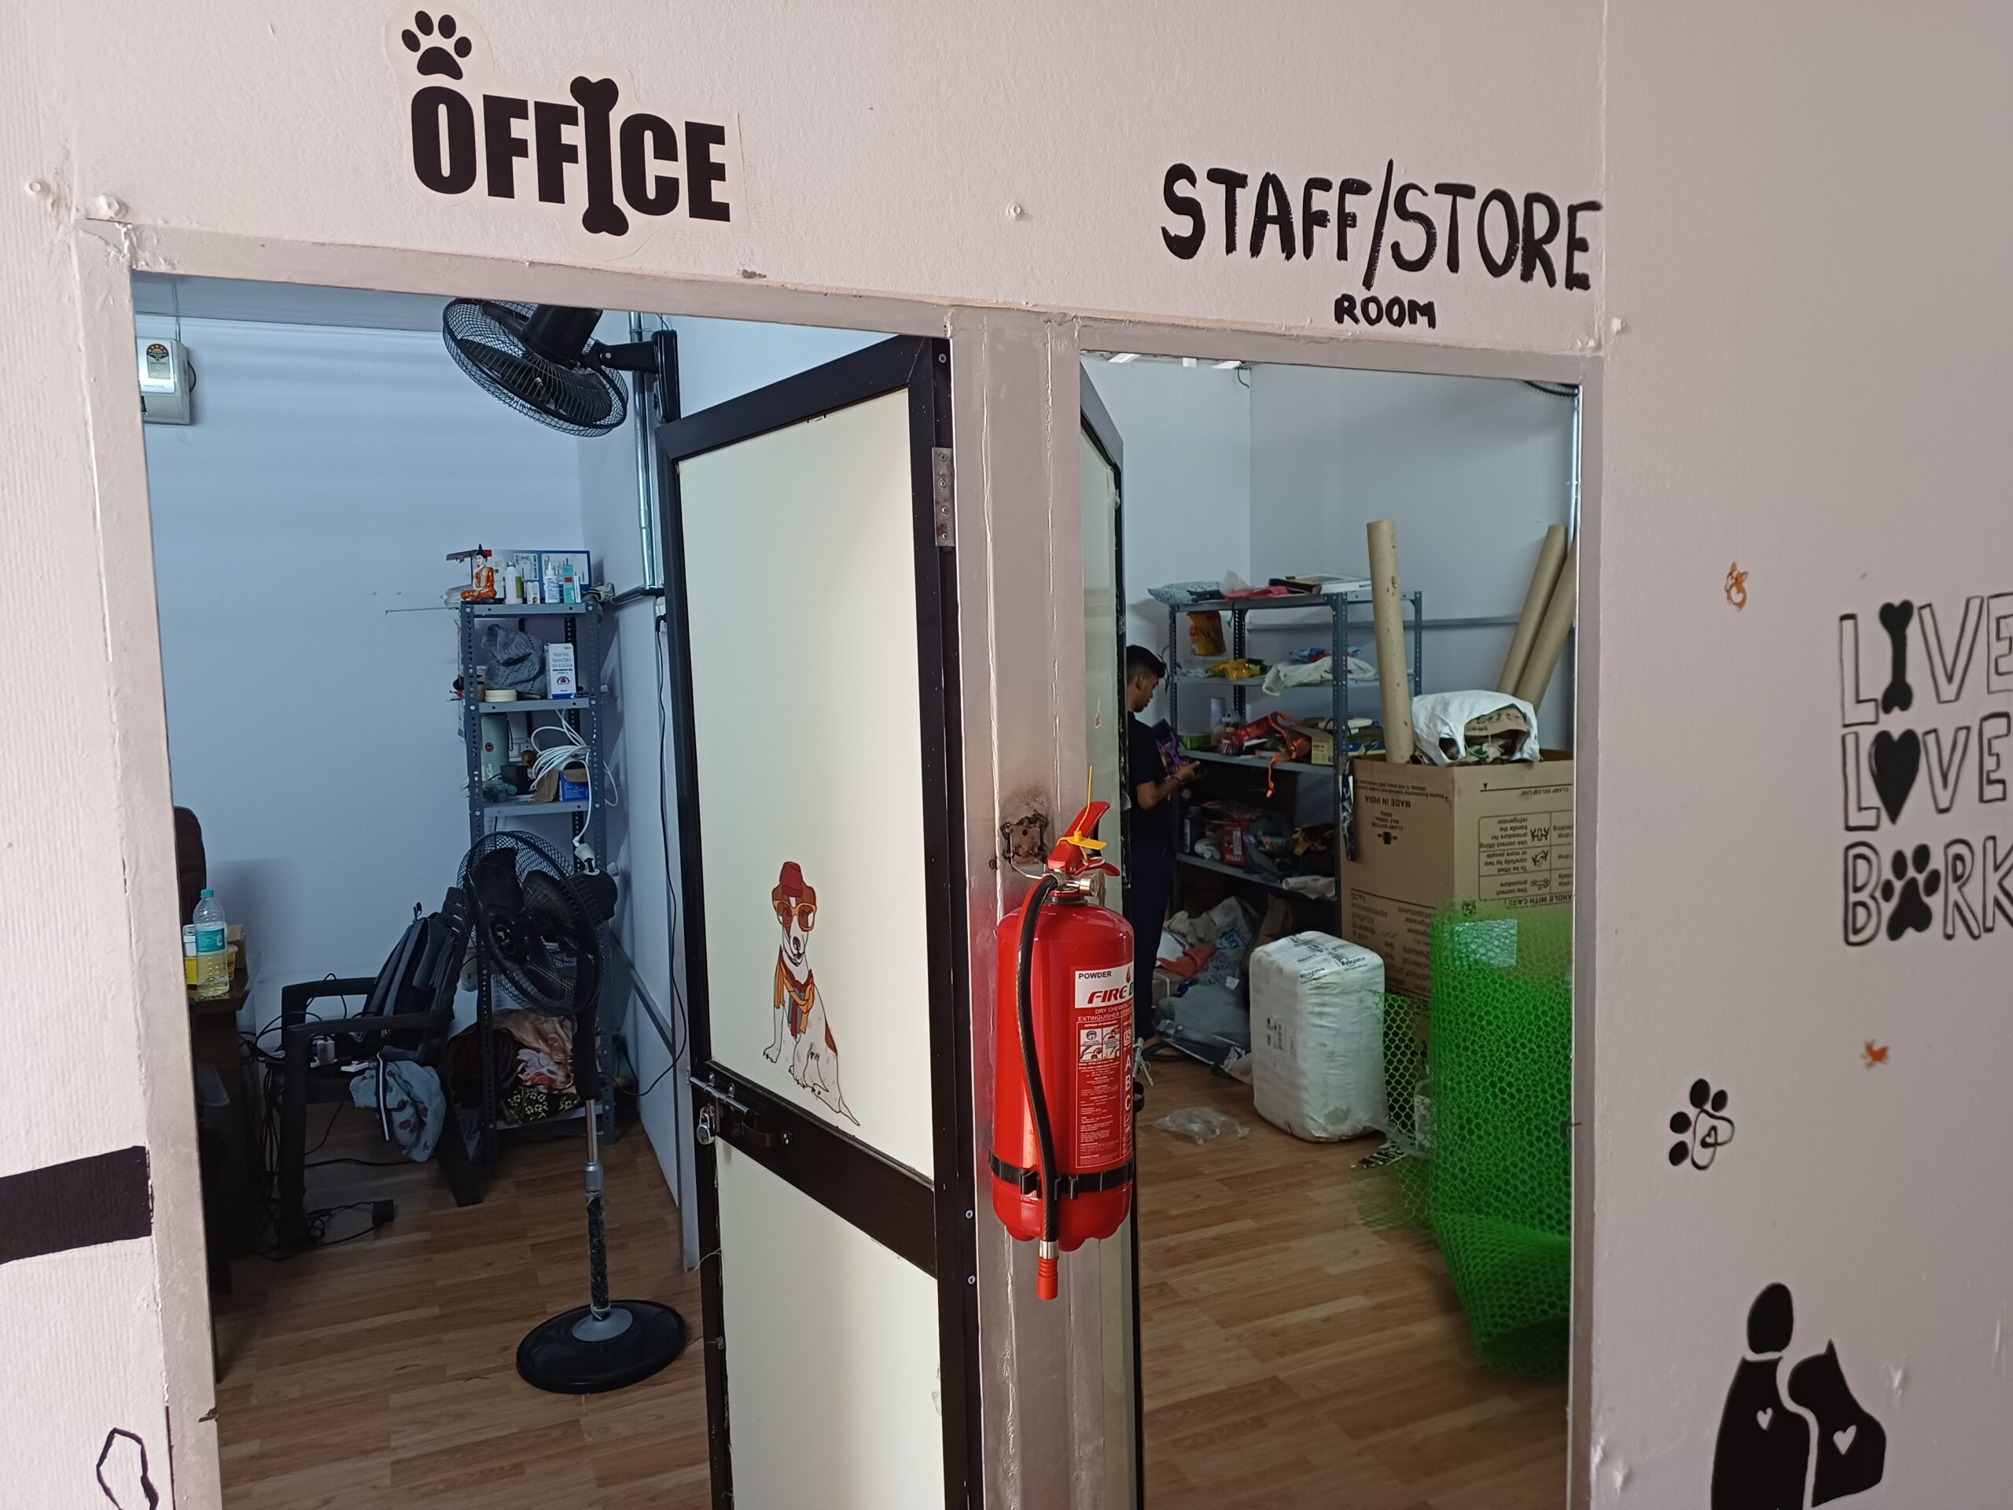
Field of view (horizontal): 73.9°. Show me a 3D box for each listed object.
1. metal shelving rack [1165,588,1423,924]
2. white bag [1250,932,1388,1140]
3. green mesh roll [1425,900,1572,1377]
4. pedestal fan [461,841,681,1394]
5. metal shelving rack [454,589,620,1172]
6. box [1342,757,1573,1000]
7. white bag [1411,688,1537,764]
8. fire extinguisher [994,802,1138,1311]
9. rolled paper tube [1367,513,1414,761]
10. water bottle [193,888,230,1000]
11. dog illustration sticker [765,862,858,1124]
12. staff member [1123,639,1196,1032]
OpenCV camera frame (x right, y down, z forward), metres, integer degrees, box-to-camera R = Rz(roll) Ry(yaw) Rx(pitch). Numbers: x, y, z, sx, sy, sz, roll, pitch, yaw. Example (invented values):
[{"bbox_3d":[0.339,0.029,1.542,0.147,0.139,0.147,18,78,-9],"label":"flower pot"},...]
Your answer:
[{"bbox_3d":[1.153,0.264,5.552,0.380,1.820,1.220,-3,5,-22],"label":"metal shelving rack"},{"bbox_3d":[1.061,0.960,4.569,0.305,0.590,0.360,-3,5,-22],"label":"white bag"},{"bbox_3d":[1.332,0.896,3.186,0.600,0.920,0.620,1,5,23],"label":"green mesh roll"},{"bbox_3d":[-0.985,0.775,3.087,0.450,1.230,0.390,2,6,37],"label":"pedestal fan"},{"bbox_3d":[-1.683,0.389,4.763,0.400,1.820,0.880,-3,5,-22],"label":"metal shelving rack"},{"bbox_3d":[1.651,0.601,4.679,0.690,1.200,0.580,-3,5,-21],"label":"box"},{"bbox_3d":[1.580,-0.077,4.501,0.370,0.250,0.300,-3,5,-21],"label":"white bag"},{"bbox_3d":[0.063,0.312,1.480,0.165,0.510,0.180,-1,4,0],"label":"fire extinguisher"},{"bbox_3d":[1.374,0.212,4.585,0.090,2.000,0.090,-10,7,-20],"label":"rolled paper tube"},{"bbox_3d":[-2.012,0.475,3.380,0.076,0.270,0.076,-3,5,-23],"label":"water bottle"},{"bbox_3d":[-0.286,0.324,1.902,0.008,0.341,0.272,-5,6,-37],"label":"dog illustration sticker"},{"bbox_3d":[0.563,0.384,5.342,0.400,1.640,0.460,-2,5,-13],"label":"staff member"}]

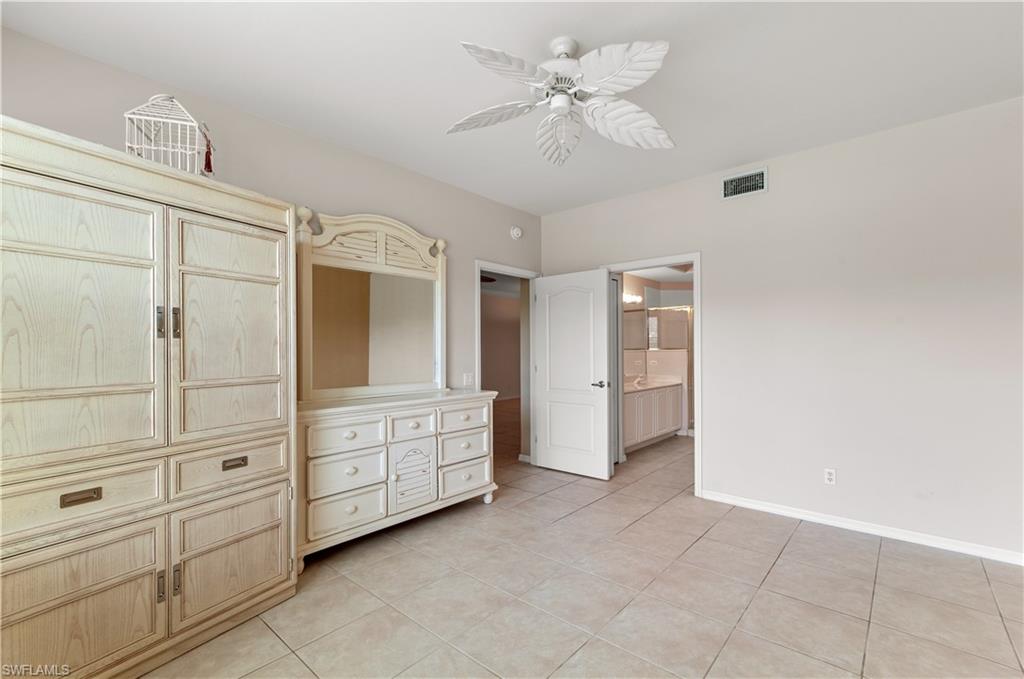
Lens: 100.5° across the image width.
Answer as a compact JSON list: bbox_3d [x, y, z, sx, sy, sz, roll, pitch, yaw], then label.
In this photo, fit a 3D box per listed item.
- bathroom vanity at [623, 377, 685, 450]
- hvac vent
[{"bbox_3d":[1.656,1.002,5.687,0.550,0.790,1.820,-2,-2,43],"label":"bathroom vanity"},{"bbox_3d":[1.873,-1.256,3.442,0.335,0.191,0.025,-2,-2,43],"label":"hvac vent"}]

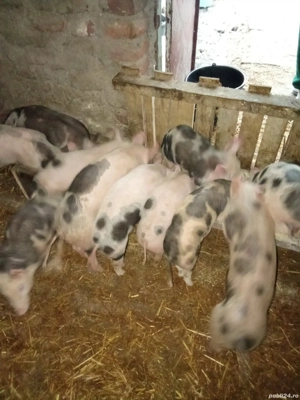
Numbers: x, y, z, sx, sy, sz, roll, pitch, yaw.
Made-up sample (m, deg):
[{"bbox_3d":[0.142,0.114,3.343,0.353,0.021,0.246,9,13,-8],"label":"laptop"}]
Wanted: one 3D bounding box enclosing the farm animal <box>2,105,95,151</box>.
[{"bbox_3d":[-0.560,-0.339,1.914,0.675,0.350,0.204,20,53,19],"label":"farm animal"}]

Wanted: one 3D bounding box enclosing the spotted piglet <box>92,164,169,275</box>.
[{"bbox_3d":[-0.023,0.025,1.557,0.204,0.355,0.649,20,53,20],"label":"spotted piglet"}]

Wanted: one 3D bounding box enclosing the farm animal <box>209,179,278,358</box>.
[{"bbox_3d":[0.370,0.267,1.316,0.214,0.359,0.721,7,49,9],"label":"farm animal"}]

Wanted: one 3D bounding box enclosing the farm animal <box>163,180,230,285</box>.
[{"bbox_3d":[0.261,0.077,1.496,0.204,0.350,0.572,19,53,19],"label":"farm animal"}]

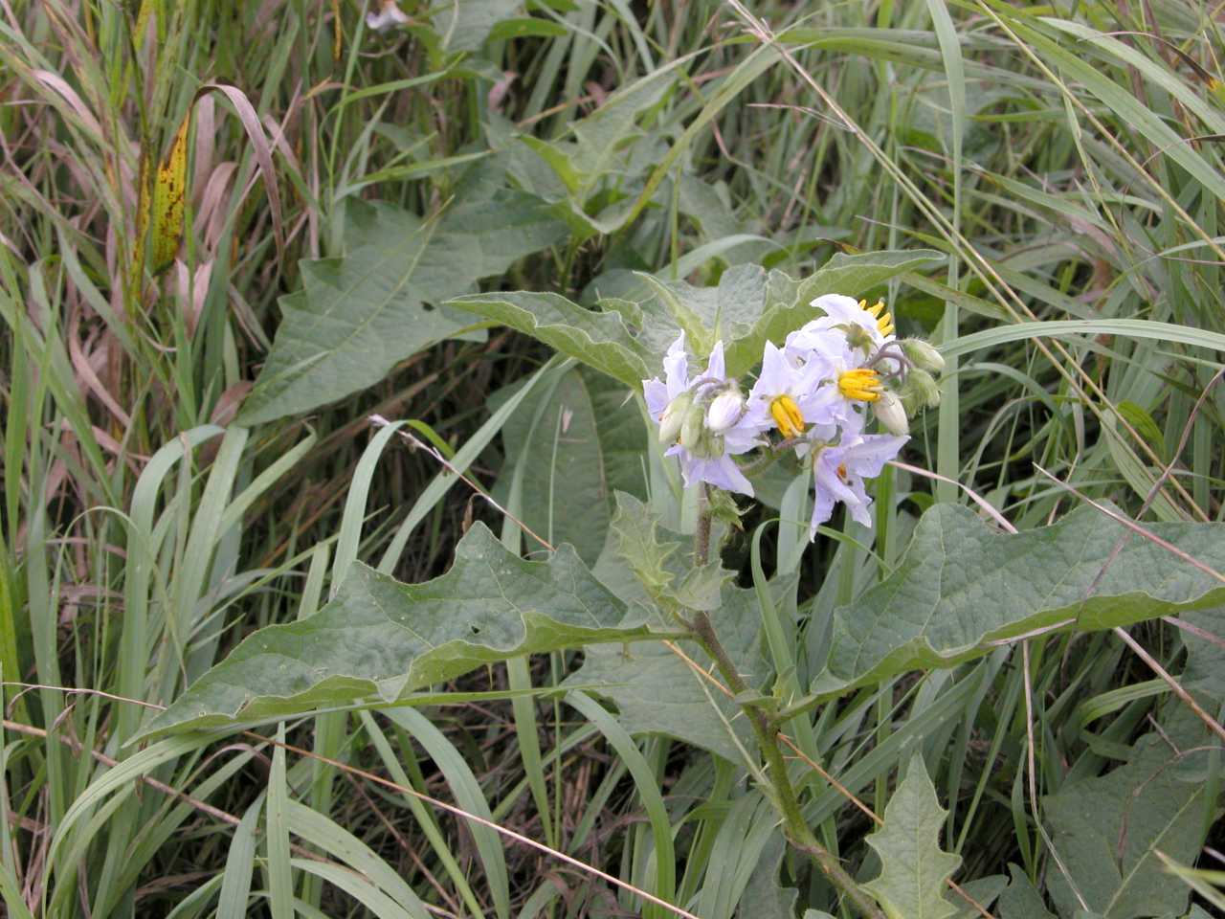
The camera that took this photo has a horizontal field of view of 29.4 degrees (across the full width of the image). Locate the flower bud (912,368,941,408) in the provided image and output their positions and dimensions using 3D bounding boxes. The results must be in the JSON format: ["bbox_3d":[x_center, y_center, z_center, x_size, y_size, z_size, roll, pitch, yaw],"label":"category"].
[{"bbox_3d":[0.058,-0.013,0.434,0.004,0.004,0.008,-39,78,0],"label":"flower bud"}]

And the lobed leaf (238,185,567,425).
[{"bbox_3d":[-0.051,-0.039,0.570,0.092,0.012,0.046,-32,55,-17],"label":"lobed leaf"}]

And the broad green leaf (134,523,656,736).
[{"bbox_3d":[-0.040,0.031,0.437,0.096,0.016,0.034,-11,37,-2],"label":"broad green leaf"}]

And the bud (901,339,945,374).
[{"bbox_3d":[0.058,-0.019,0.434,0.010,0.005,0.005,30,0,6],"label":"bud"}]

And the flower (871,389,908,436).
[{"bbox_3d":[0.051,-0.009,0.430,0.005,0.005,0.011,-35,73,0],"label":"flower"}]

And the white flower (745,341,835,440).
[{"bbox_3d":[0.032,-0.013,0.430,0.020,0.021,0.010,-8,32,-12],"label":"white flower"}]

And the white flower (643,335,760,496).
[{"bbox_3d":[0.016,-0.008,0.432,0.025,0.028,0.011,18,20,26],"label":"white flower"}]

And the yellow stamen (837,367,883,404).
[{"bbox_3d":[0.045,-0.013,0.424,0.009,0.006,0.006,7,30,40],"label":"yellow stamen"}]

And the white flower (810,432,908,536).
[{"bbox_3d":[0.045,0.004,0.432,0.019,0.021,0.012,-23,45,-31],"label":"white flower"}]

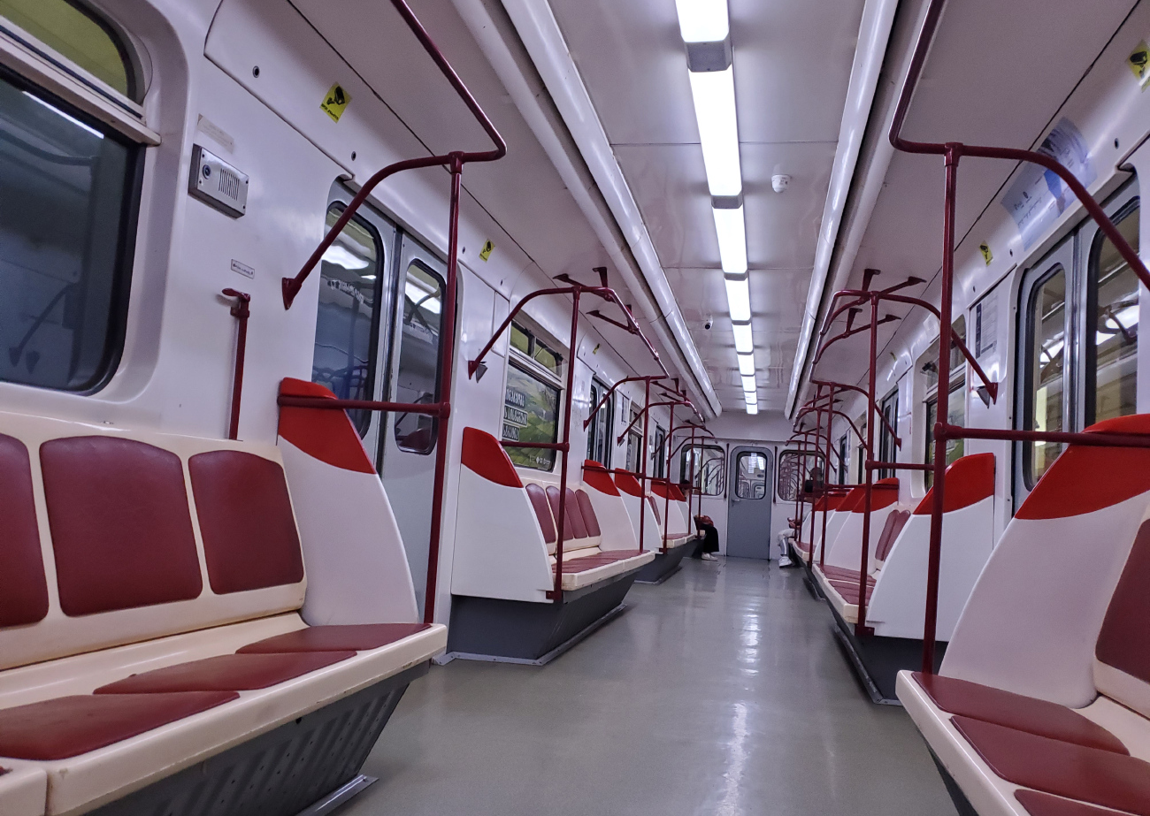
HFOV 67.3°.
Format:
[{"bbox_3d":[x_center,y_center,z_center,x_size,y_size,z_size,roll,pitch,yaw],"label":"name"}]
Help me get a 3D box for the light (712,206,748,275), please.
[{"bbox_3d":[0.904,-0.967,4.966,0.152,0.060,1.220,2,-6,13],"label":"light"}]

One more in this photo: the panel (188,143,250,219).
[{"bbox_3d":[-0.969,-0.613,2.365,0.033,0.130,0.212,2,-6,13],"label":"panel"}]

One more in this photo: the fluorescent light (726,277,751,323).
[{"bbox_3d":[1.207,-0.805,6.334,0.152,0.060,1.220,2,-6,13],"label":"fluorescent light"}]

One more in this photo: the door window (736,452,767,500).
[{"bbox_3d":[2.807,1.077,13.737,0.485,0.760,0.040,2,-6,13],"label":"door window"}]

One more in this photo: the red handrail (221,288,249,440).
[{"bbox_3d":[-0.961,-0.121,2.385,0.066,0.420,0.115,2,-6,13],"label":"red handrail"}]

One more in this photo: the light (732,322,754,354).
[{"bbox_3d":[1.512,-0.642,7.711,0.152,0.060,1.220,2,-6,13],"label":"light"}]

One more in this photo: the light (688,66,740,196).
[{"bbox_3d":[0.601,-1.129,3.597,0.152,0.060,1.220,2,-6,13],"label":"light"}]

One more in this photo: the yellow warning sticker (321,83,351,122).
[{"bbox_3d":[-0.790,-1.015,2.870,0.005,0.103,0.112,29,0,14],"label":"yellow warning sticker"}]

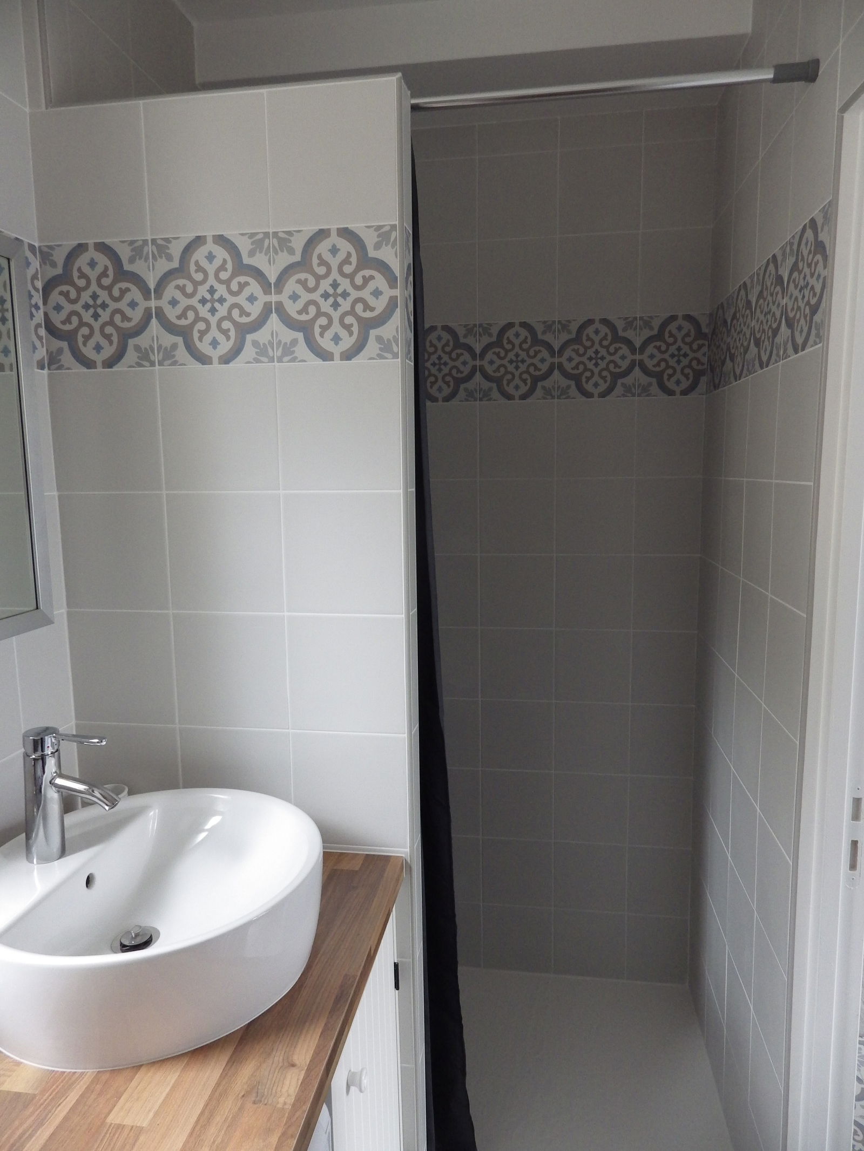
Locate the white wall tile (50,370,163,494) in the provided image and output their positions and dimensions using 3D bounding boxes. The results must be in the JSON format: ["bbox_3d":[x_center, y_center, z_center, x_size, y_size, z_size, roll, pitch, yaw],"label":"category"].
[{"bbox_3d":[-0.546,-0.239,1.234,0.196,0.200,0.010,0,7,9],"label":"white wall tile"}]

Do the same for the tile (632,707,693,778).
[{"bbox_3d":[0.619,0.446,1.973,0.167,0.200,0.010,0,7,8],"label":"tile"}]

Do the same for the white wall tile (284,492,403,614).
[{"bbox_3d":[-0.143,-0.036,1.186,0.196,0.198,0.009,0,8,8],"label":"white wall tile"}]

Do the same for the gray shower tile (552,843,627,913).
[{"bbox_3d":[0.441,0.845,2.052,0.201,0.200,0.010,0,7,8],"label":"gray shower tile"}]

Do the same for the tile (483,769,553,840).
[{"bbox_3d":[0.241,0.647,2.067,0.200,0.200,0.010,0,7,9],"label":"tile"}]

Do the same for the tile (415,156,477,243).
[{"bbox_3d":[0.017,-0.958,1.881,0.200,0.200,0.010,0,7,8],"label":"tile"}]

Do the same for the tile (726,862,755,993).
[{"bbox_3d":[0.636,0.724,1.499,0.010,0.200,0.200,0,7,9],"label":"tile"}]

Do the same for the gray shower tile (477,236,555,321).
[{"bbox_3d":[0.217,-0.744,1.850,0.198,0.198,0.009,0,8,8],"label":"gray shower tile"}]

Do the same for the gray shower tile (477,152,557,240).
[{"bbox_3d":[0.214,-0.942,1.823,0.198,0.198,0.009,0,8,8],"label":"gray shower tile"}]

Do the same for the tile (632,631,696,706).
[{"bbox_3d":[0.617,0.247,1.947,0.167,0.200,0.010,0,7,8],"label":"tile"}]

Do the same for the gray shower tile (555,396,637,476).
[{"bbox_3d":[0.425,-0.354,1.897,0.201,0.200,0.010,0,7,8],"label":"gray shower tile"}]

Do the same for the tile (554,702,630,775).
[{"bbox_3d":[0.432,0.444,1.988,0.198,0.198,0.009,0,8,8],"label":"tile"}]

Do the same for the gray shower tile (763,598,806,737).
[{"bbox_3d":[0.595,0.148,1.227,0.010,0.200,0.187,0,8,9],"label":"gray shower tile"}]

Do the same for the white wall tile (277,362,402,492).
[{"bbox_3d":[-0.146,-0.234,1.160,0.199,0.200,0.010,1,8,8],"label":"white wall tile"}]

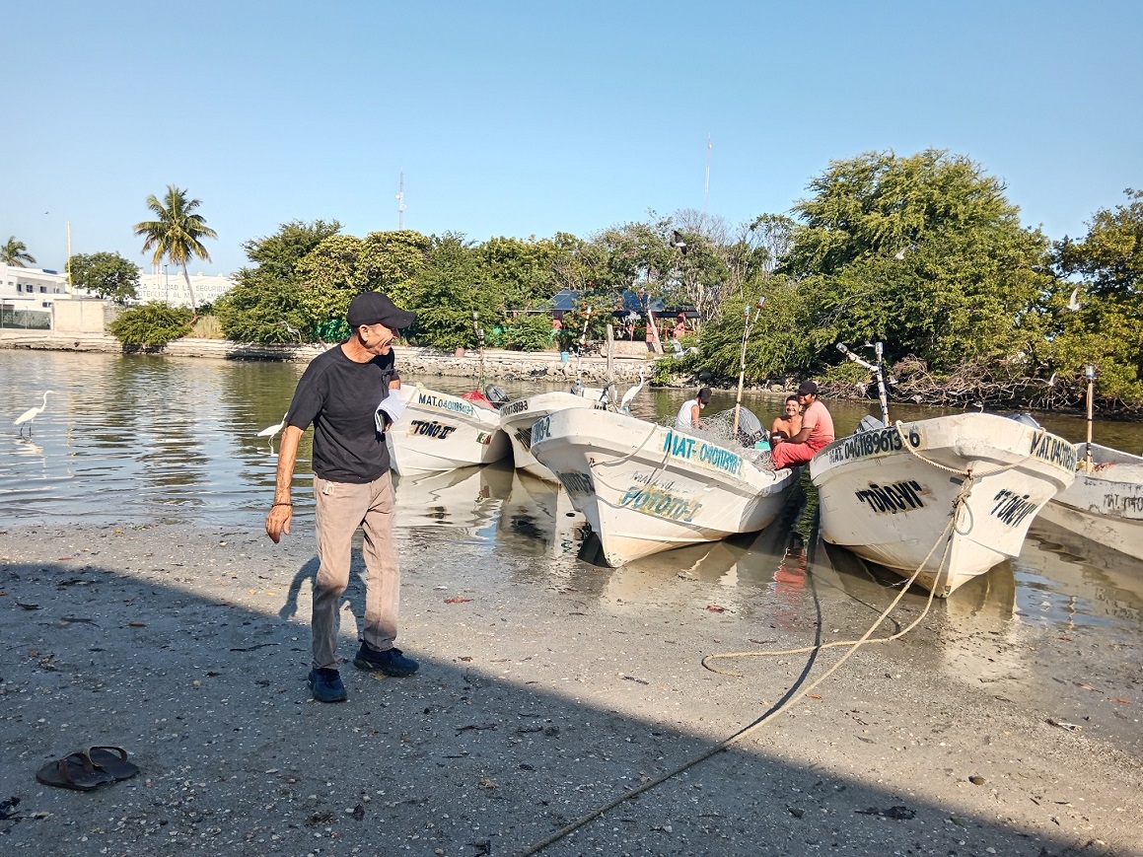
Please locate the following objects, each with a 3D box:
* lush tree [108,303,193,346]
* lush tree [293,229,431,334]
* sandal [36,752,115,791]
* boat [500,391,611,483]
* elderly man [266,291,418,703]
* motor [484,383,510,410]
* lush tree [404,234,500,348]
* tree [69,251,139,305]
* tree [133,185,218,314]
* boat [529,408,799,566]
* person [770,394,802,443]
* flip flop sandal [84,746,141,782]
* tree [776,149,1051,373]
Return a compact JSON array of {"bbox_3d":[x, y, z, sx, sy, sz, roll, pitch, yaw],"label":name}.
[{"bbox_3d":[-25.921,-6.389,55.000,4.900,2.650,4.200,-1,7,-27],"label":"lush tree"},{"bbox_3d":[-12.124,-8.424,51.450,8.000,6.500,7.500,0,6,-13],"label":"lush tree"},{"bbox_3d":[-1.650,1.135,2.955,0.265,0.055,0.100,3,6,19],"label":"sandal"},{"bbox_3d":[0.092,-0.174,12.641,1.900,1.200,6.700,2,6,3],"label":"boat"},{"bbox_3d":[-0.960,0.277,3.870,0.480,1.690,0.580,6,7,37],"label":"elderly man"},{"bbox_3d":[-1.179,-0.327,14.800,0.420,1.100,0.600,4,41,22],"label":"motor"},{"bbox_3d":[-5.576,-6.366,42.000,4.500,5.300,4.400,1,6,-6],"label":"lush tree"},{"bbox_3d":[-48.244,-14.300,92.000,7.500,8.000,7.200,-2,7,-30],"label":"tree"},{"bbox_3d":[-27.208,-12.047,61.177,5.900,9.300,5.900,-1,6,-24],"label":"tree"},{"bbox_3d":[1.177,0.227,8.912,1.900,1.200,6.700,4,6,22],"label":"boat"},{"bbox_3d":[2.395,0.129,9.750,0.560,0.980,0.720,3,6,17],"label":"person"},{"bbox_3d":[-1.595,1.126,3.056,0.265,0.055,0.100,5,6,28],"label":"flip flop sandal"},{"bbox_3d":[12.487,-6.046,32.528,10.000,8.500,9.500,4,6,21],"label":"tree"}]

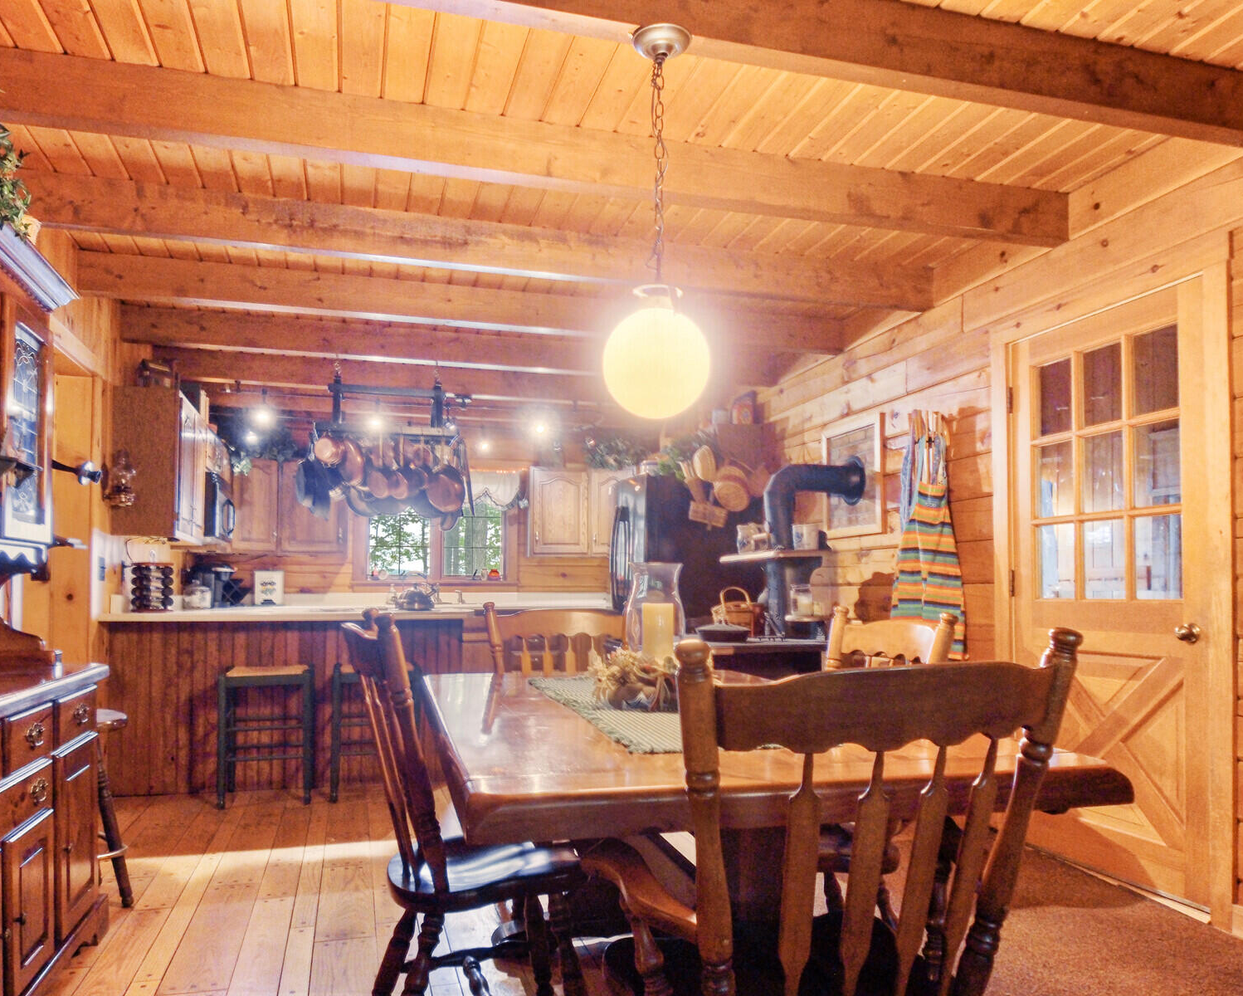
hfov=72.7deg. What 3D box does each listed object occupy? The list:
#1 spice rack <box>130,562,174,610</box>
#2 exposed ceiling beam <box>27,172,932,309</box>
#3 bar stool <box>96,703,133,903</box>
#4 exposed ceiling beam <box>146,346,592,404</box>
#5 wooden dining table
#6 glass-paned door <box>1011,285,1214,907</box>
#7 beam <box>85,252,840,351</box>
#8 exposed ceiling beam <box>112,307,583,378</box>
[{"bbox_3d":[-2.453,0.460,4.400,0.210,0.250,0.210,2,-5,-24],"label":"spice rack"},{"bbox_3d":[-0.344,-1.016,3.446,3.660,0.178,0.085,2,-5,-15],"label":"exposed ceiling beam"},{"bbox_3d":[-1.849,1.048,2.830,0.385,0.620,0.385,1,-5,-18],"label":"bar stool"},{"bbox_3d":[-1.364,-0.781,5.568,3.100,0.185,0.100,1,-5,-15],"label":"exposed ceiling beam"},{"bbox_3d":[0.069,0.891,2.120,1.070,0.750,1.760,1,-5,-14],"label":"wooden dining table"},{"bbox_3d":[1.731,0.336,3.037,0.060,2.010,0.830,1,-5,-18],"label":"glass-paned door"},{"bbox_3d":[-0.577,-0.928,4.163,3.660,0.178,0.085,2,-5,-15],"label":"beam"},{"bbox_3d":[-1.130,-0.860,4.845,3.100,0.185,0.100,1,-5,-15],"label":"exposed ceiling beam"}]

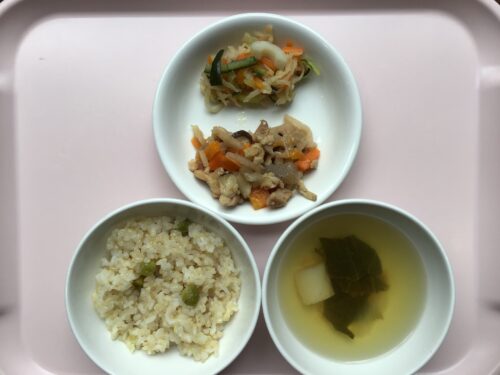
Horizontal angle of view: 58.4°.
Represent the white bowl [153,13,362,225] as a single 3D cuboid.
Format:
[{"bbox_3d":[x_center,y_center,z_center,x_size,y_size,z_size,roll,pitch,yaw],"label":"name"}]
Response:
[{"bbox_3d":[0.005,-0.045,0.304,0.135,0.033,0.135,0,92,0],"label":"white bowl"}]

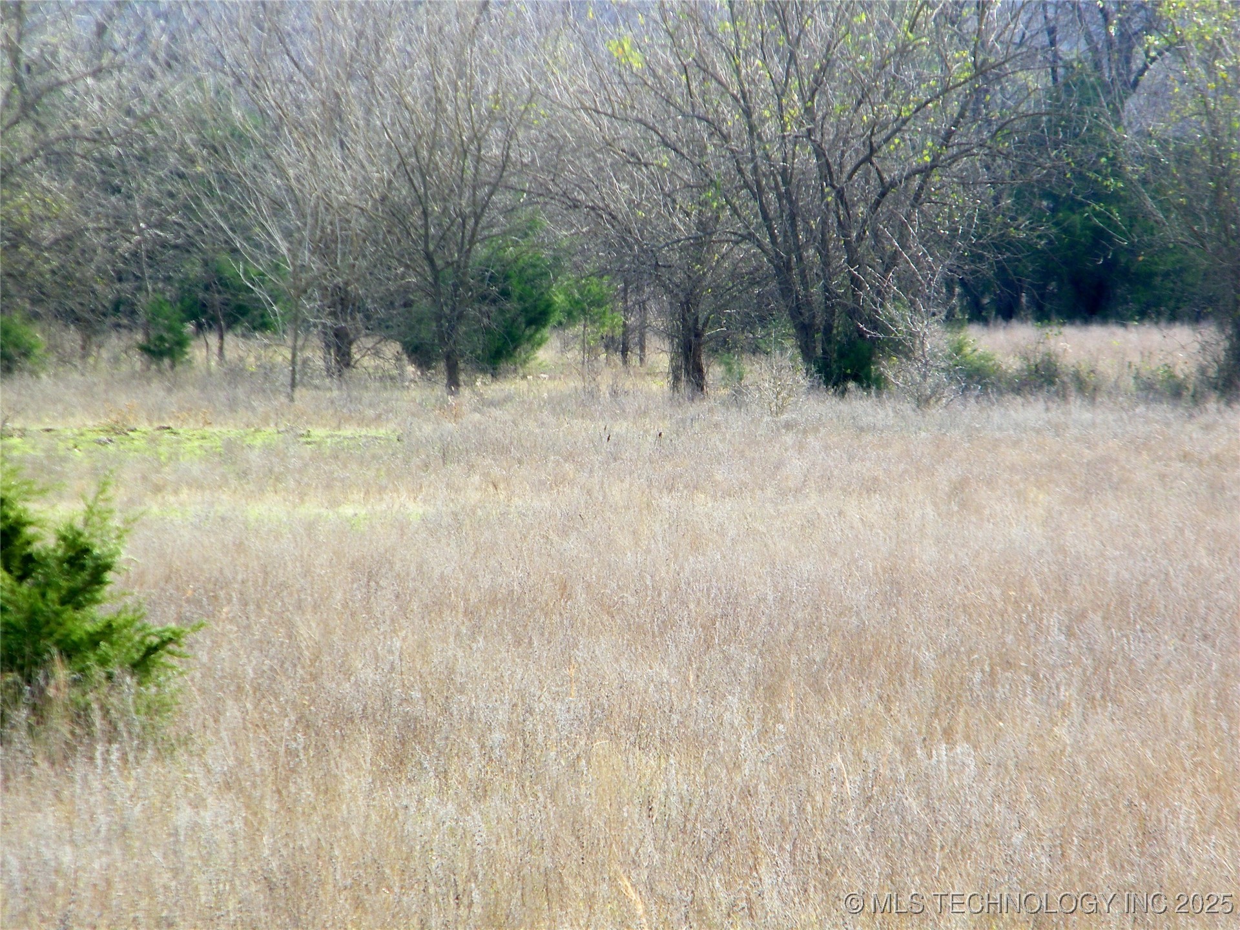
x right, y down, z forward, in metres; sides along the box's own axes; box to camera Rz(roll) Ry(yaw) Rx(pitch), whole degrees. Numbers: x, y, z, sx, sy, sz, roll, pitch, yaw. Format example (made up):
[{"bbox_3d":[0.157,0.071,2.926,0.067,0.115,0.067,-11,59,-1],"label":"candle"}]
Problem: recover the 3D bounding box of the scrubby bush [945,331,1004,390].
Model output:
[{"bbox_3d":[5.652,-1.649,138.000,0.950,1.020,0.920,0,1,0],"label":"scrubby bush"}]

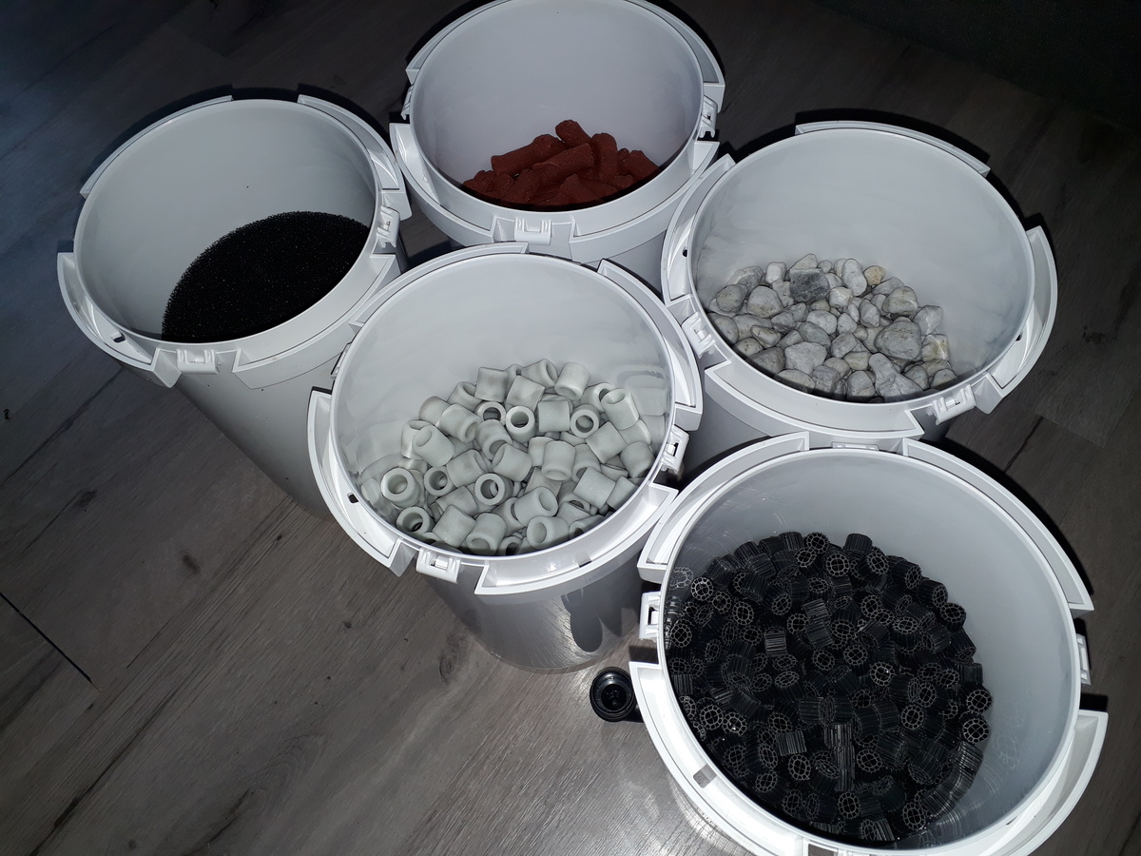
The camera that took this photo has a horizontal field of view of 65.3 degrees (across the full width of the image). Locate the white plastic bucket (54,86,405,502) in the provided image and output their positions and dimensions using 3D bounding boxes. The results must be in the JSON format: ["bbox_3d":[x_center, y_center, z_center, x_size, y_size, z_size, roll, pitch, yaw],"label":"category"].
[{"bbox_3d":[-0.150,-0.049,0.513,0.160,0.231,0.160,-2,65,3],"label":"white plastic bucket"}]

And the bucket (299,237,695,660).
[{"bbox_3d":[-0.020,0.035,0.464,0.160,0.231,0.160,-2,65,3],"label":"bucket"}]

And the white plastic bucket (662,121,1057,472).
[{"bbox_3d":[0.130,-0.024,0.481,0.160,0.231,0.160,-2,65,3],"label":"white plastic bucket"}]

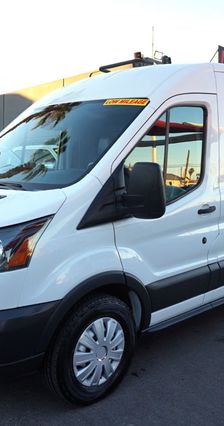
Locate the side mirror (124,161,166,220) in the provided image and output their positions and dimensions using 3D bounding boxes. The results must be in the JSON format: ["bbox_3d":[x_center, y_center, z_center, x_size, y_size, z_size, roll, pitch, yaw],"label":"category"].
[{"bbox_3d":[0.210,-0.138,2.690,0.180,0.360,0.240,-5,10,-43],"label":"side mirror"}]

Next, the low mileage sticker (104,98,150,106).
[{"bbox_3d":[0.099,-0.843,3.248,0.380,0.010,0.080,6,49,32],"label":"low mileage sticker"}]

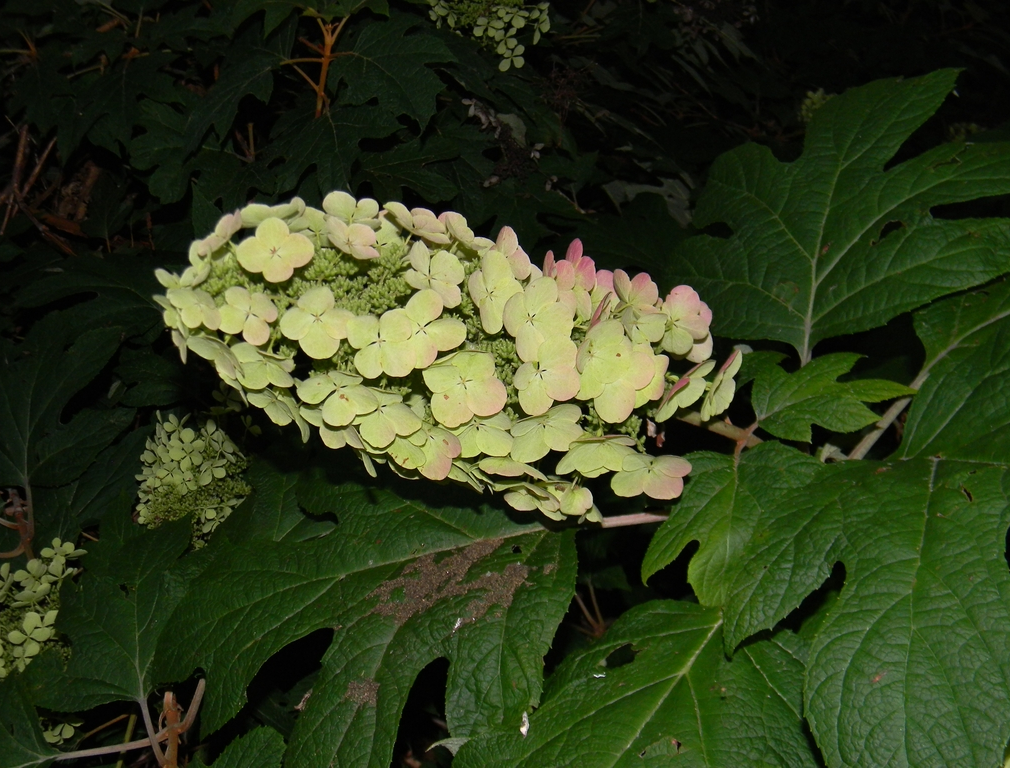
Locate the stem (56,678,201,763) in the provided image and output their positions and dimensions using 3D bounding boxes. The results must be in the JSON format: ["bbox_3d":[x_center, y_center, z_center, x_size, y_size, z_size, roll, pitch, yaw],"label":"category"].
[{"bbox_3d":[-0.265,0.240,0.860,0.107,0.055,0.045,0,30,0],"label":"stem"}]

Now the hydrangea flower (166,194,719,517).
[{"bbox_3d":[-0.030,-0.016,0.600,0.275,0.130,0.125,15,0,0],"label":"hydrangea flower"}]

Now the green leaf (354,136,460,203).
[{"bbox_3d":[-0.109,-0.237,1.340,0.115,0.030,0.095,7,41,-1],"label":"green leaf"}]

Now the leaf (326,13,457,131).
[{"bbox_3d":[-0.120,-0.330,1.280,0.125,0.035,0.115,38,58,15],"label":"leaf"}]

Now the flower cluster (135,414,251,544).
[{"bbox_3d":[-0.252,0.078,0.980,0.092,0.090,0.090,0,30,0],"label":"flower cluster"}]

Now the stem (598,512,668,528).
[{"bbox_3d":[0.071,0.076,0.680,0.039,0.008,0.010,0,30,0],"label":"stem"}]

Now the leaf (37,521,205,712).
[{"bbox_3d":[-0.272,0.166,0.870,0.125,0.030,0.140,2,57,2],"label":"leaf"}]

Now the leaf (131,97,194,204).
[{"bbox_3d":[-0.386,-0.265,1.380,0.090,0.030,0.110,-12,59,-1],"label":"leaf"}]

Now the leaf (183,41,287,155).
[{"bbox_3d":[-0.294,-0.312,1.320,0.100,0.035,0.125,31,76,35],"label":"leaf"}]

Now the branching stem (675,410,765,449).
[{"bbox_3d":[0.110,0.023,0.620,0.046,0.012,0.012,26,24,7],"label":"branching stem"}]

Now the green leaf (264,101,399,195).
[{"bbox_3d":[-0.179,-0.242,1.250,0.135,0.035,0.120,-5,45,-5],"label":"green leaf"}]

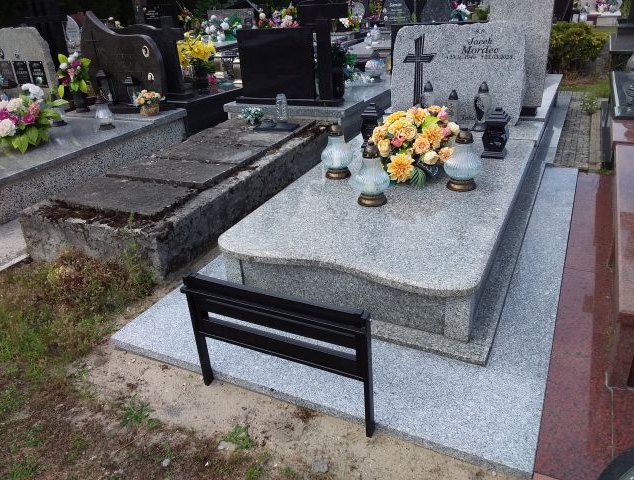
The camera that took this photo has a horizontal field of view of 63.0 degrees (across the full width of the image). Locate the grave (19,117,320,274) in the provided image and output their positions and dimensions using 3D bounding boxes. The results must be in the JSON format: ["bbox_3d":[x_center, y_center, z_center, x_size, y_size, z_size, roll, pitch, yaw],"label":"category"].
[{"bbox_3d":[-0.787,-0.463,3.735,1.021,0.255,2.253,10,30,25],"label":"grave"}]

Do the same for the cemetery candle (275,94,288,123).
[{"bbox_3d":[-0.303,-1.136,4.462,0.082,0.225,0.082,-3,27,2],"label":"cemetery candle"}]

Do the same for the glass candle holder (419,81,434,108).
[{"bbox_3d":[0.826,-1.005,3.853,0.113,0.340,0.113,10,30,25],"label":"glass candle holder"}]

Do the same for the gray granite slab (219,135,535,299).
[{"bbox_3d":[0.480,-0.296,2.915,1.179,0.038,2.015,10,30,25],"label":"gray granite slab"}]

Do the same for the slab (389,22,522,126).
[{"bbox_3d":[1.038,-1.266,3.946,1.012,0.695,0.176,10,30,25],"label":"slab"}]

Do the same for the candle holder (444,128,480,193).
[{"bbox_3d":[0.780,-0.433,2.747,0.196,0.321,0.196,10,30,25],"label":"candle holder"}]

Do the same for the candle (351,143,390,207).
[{"bbox_3d":[0.272,-0.340,2.640,0.199,0.311,0.199,-3,27,2],"label":"candle"}]

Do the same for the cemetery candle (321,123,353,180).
[{"bbox_3d":[0.120,-0.525,3.026,0.187,0.314,0.187,-3,27,2],"label":"cemetery candle"}]

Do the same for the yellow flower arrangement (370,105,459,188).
[{"bbox_3d":[0.569,-0.545,2.982,0.484,0.334,0.422,10,30,25],"label":"yellow flower arrangement"}]

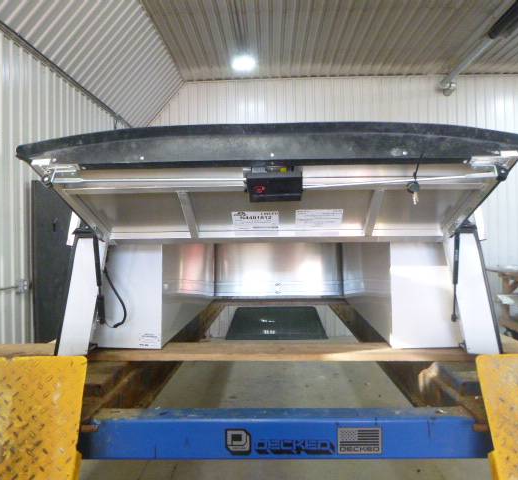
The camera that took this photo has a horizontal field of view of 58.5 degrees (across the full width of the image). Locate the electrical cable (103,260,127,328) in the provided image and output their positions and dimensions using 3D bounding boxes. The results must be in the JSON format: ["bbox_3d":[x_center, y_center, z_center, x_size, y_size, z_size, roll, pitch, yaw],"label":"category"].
[{"bbox_3d":[-0.557,0.211,1.790,0.092,0.265,0.050,0,0,2],"label":"electrical cable"}]

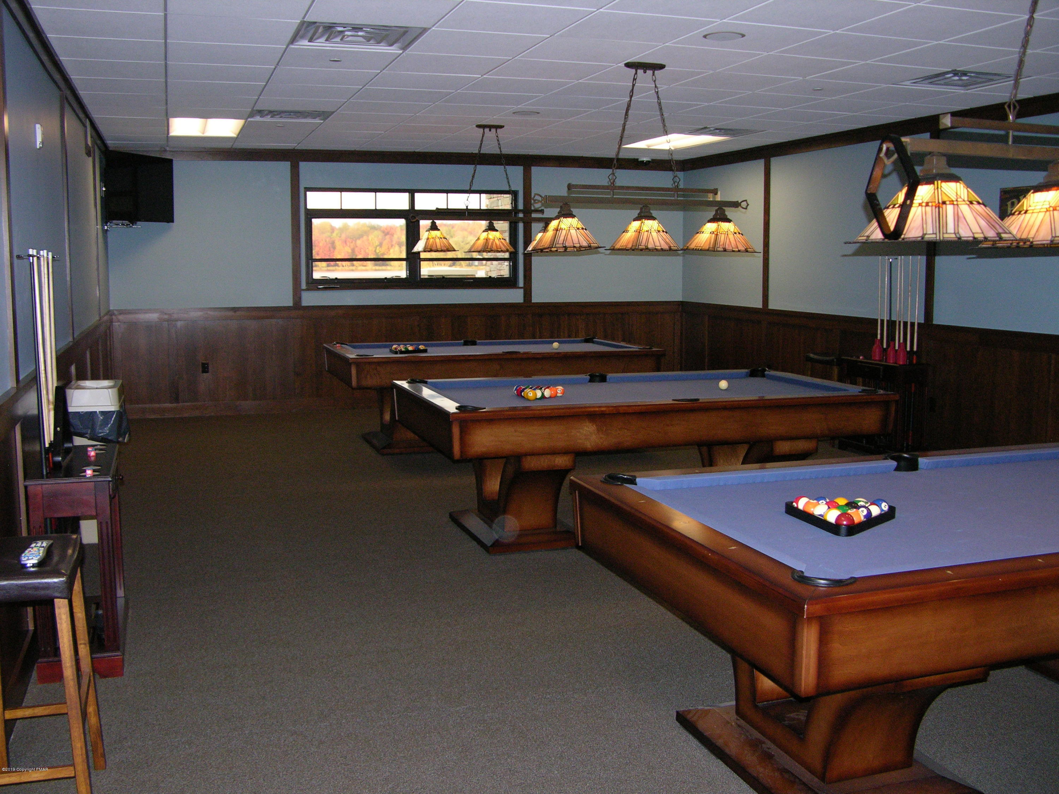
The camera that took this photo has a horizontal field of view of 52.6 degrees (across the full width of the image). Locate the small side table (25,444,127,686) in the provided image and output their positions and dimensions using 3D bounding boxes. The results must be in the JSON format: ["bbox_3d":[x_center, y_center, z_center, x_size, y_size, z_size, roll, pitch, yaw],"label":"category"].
[{"bbox_3d":[-1.748,0.620,4.172,0.315,0.760,0.740,-2,8,-18],"label":"small side table"}]

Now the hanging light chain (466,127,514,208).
[{"bbox_3d":[-0.324,-1.907,8.877,0.420,0.670,0.110,-2,8,-18],"label":"hanging light chain"}]

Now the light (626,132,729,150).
[{"bbox_3d":[1.360,-2.407,10.091,0.590,0.070,1.190,-2,8,-18],"label":"light"}]

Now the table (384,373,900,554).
[{"bbox_3d":[0.616,0.335,6.310,2.590,0.793,1.460,-2,8,-18],"label":"table"}]

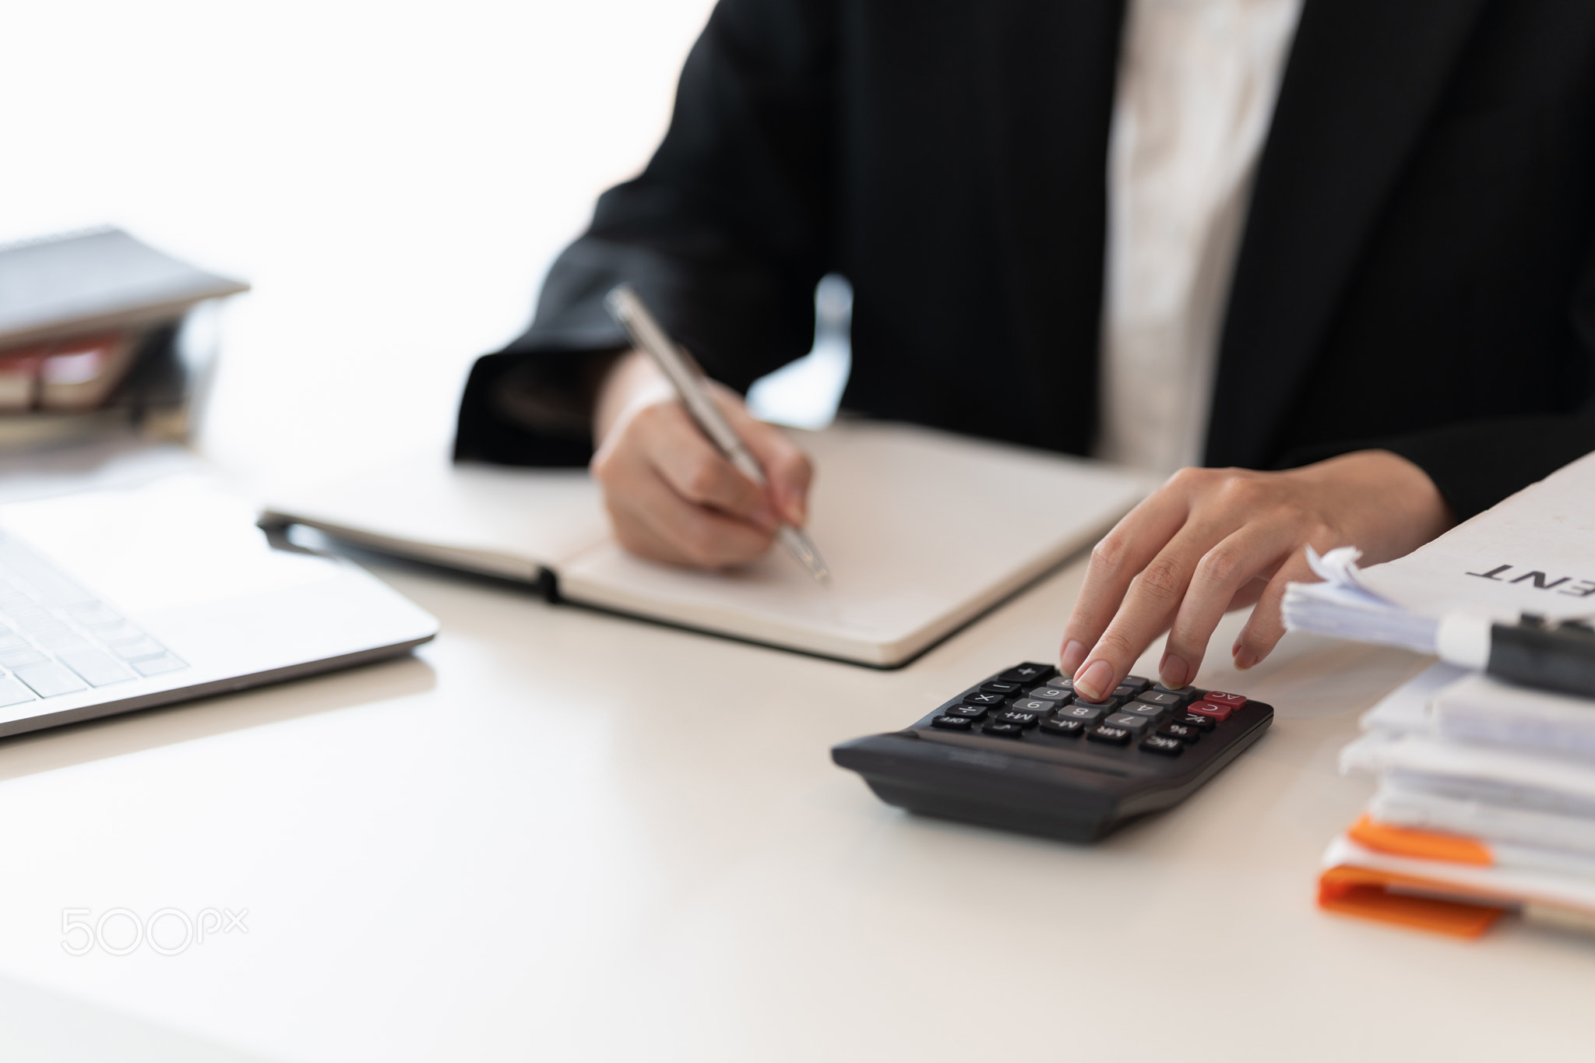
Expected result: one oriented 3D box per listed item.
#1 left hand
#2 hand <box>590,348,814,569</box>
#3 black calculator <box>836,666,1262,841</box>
[{"bbox_3d":[0.163,0.015,1.373,0.161,0.079,0.084,-12,22,-29],"label":"left hand"},{"bbox_3d":[-0.045,-0.030,1.525,0.084,0.071,0.123,-8,20,-20],"label":"hand"},{"bbox_3d":[0.091,0.072,1.317,0.105,0.029,0.145,9,21,26],"label":"black calculator"}]

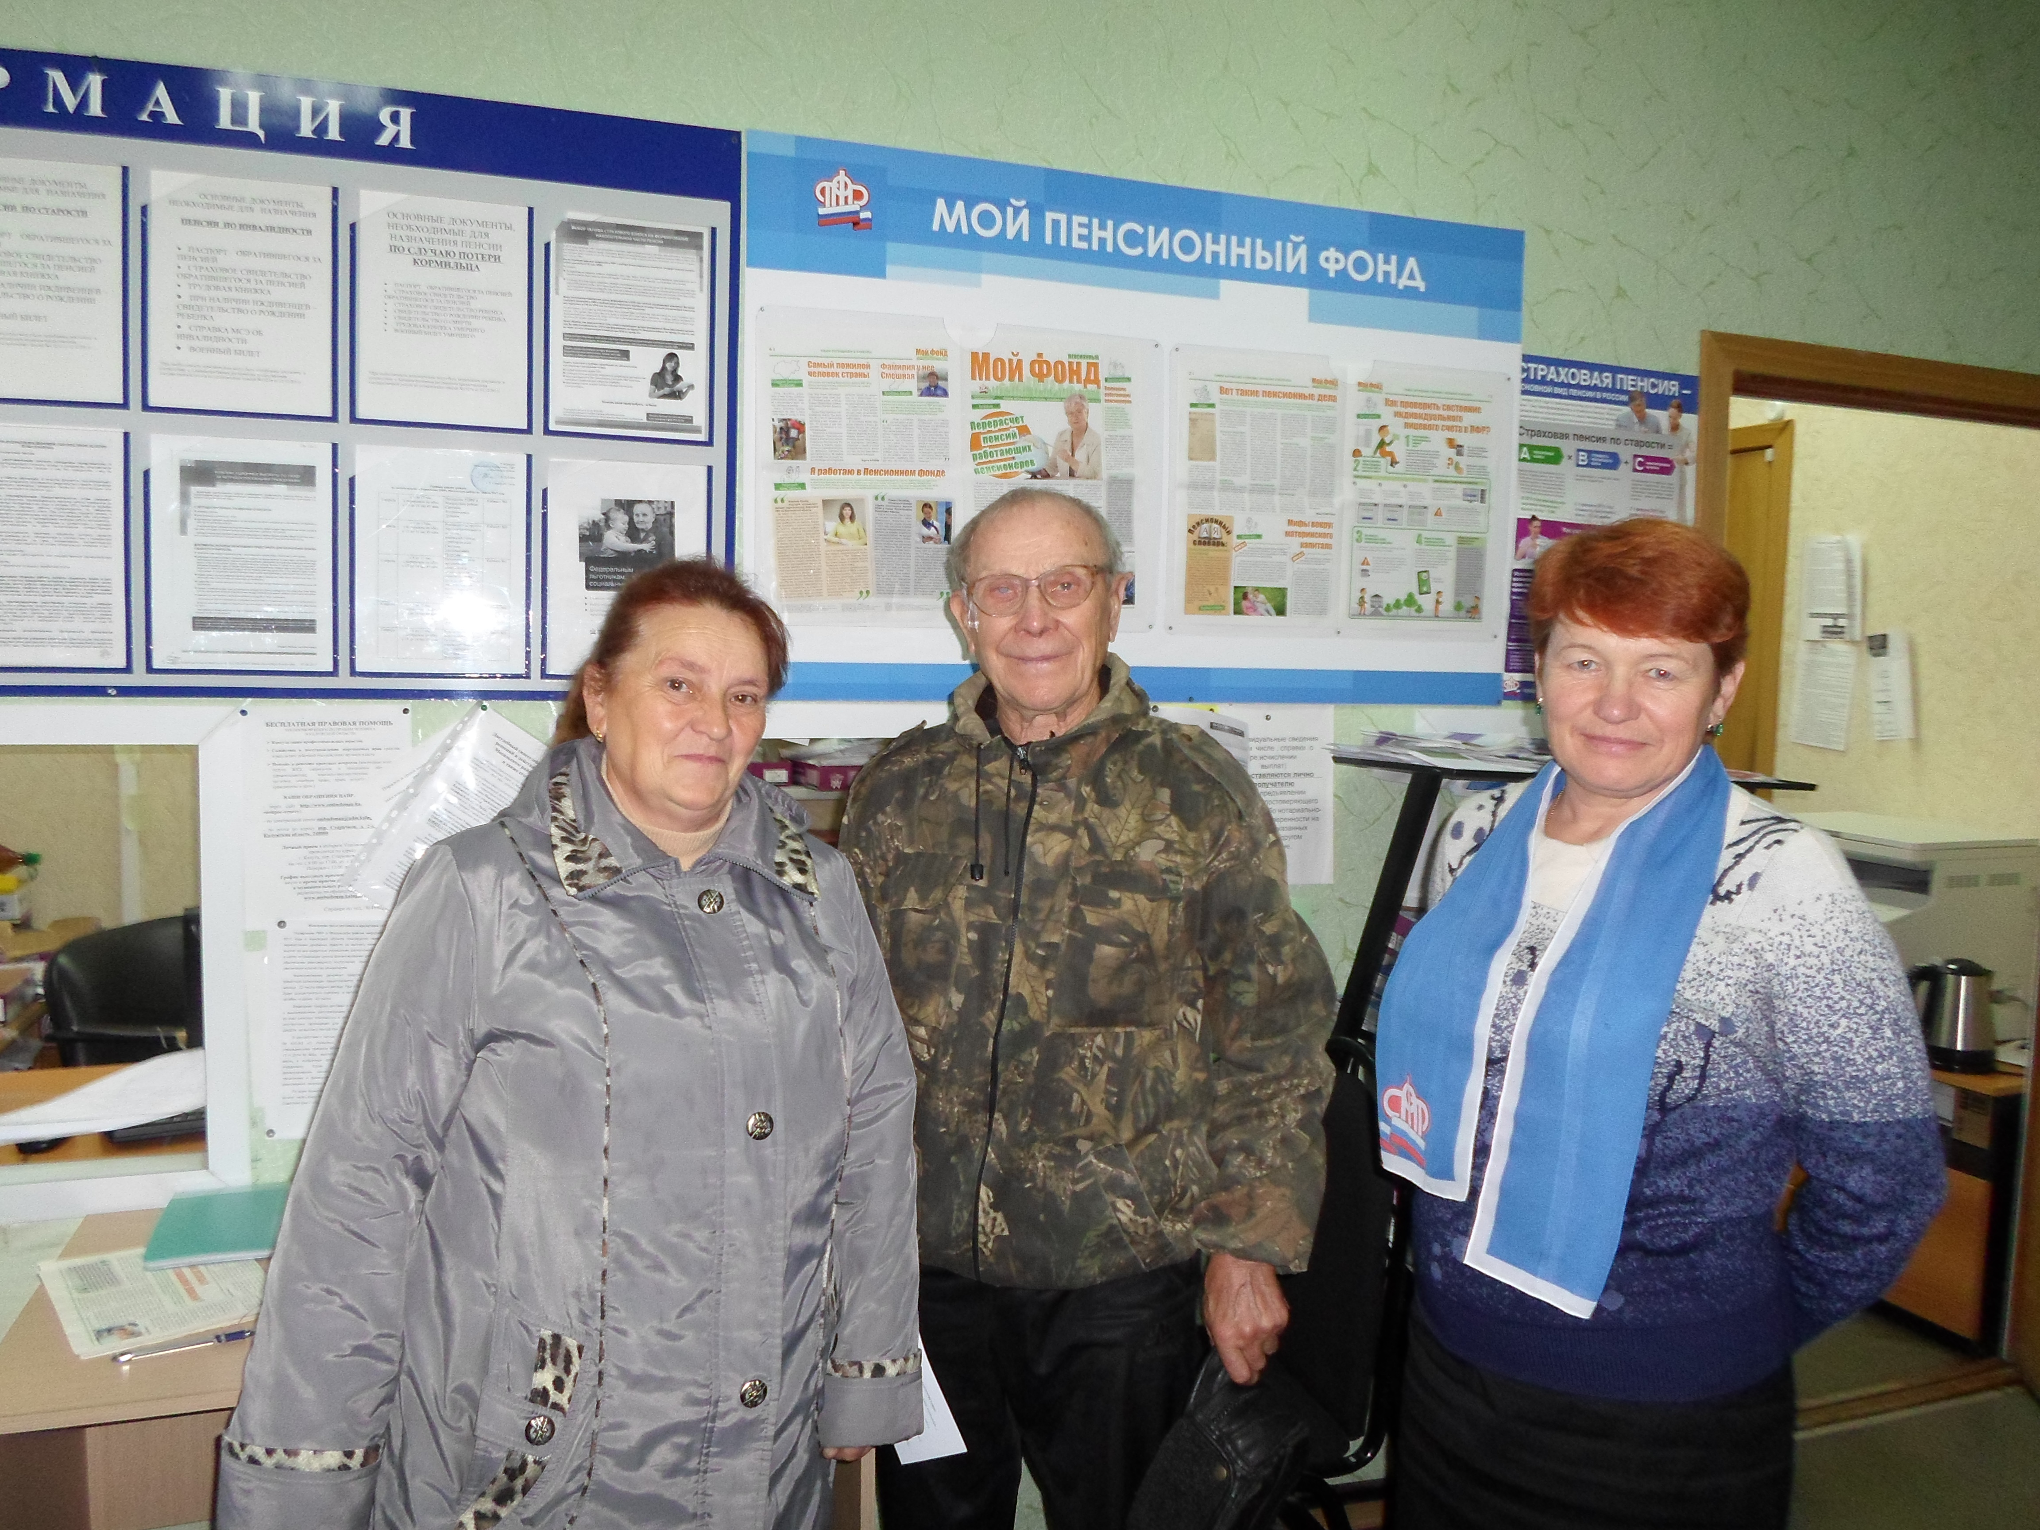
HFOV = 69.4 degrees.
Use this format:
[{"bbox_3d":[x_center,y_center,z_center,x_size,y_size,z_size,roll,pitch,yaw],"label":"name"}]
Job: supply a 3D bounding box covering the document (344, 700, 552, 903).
[{"bbox_3d":[-0.727,0.101,2.005,0.225,0.300,0.012,37,-7,-18],"label":"document"}]

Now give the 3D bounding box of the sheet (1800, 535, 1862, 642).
[{"bbox_3d":[2.272,-0.495,4.133,0.012,0.297,0.205,0,5,-19],"label":"sheet"}]

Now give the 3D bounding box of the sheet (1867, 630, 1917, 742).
[{"bbox_3d":[2.336,-0.211,3.953,0.012,0.295,0.140,0,-4,-19],"label":"sheet"}]

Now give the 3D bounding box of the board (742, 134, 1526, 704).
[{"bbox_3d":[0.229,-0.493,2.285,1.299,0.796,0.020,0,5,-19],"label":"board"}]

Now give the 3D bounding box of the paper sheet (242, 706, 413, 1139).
[{"bbox_3d":[-0.910,0.210,1.959,0.215,0.578,0.010,0,5,-19],"label":"paper sheet"}]

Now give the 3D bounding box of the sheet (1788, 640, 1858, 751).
[{"bbox_3d":[2.265,-0.195,4.160,0.012,0.295,0.195,0,8,-19],"label":"sheet"}]

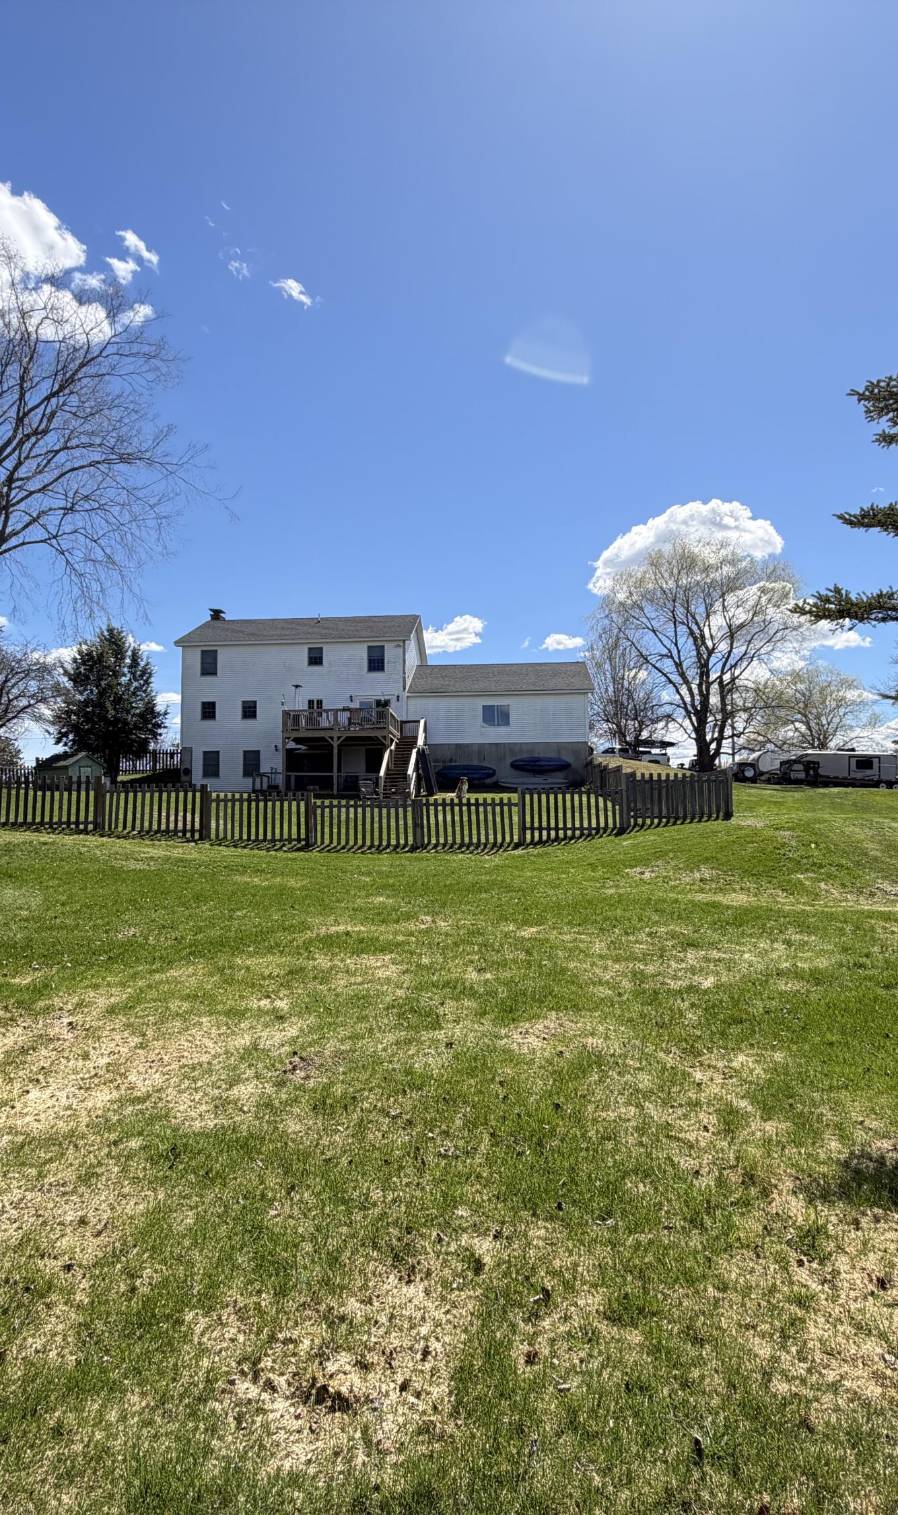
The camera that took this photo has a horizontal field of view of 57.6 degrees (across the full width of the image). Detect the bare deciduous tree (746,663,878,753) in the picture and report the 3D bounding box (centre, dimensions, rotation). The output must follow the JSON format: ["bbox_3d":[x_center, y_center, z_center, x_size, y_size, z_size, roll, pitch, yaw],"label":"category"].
[{"bbox_3d":[36.461,-3.450,82.394,13.369,12.153,13.369,0,-4,0],"label":"bare deciduous tree"}]

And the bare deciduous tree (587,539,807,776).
[{"bbox_3d":[16.679,-6.810,54.507,14.108,15.634,14.108,0,-4,0],"label":"bare deciduous tree"}]

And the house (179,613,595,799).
[{"bbox_3d":[-3.378,-3.130,48.129,22.400,10.700,12.400,-1,-4,4],"label":"house"}]

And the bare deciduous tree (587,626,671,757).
[{"bbox_3d":[15.123,-5.185,68.393,7.134,12.104,7.134,0,-4,0],"label":"bare deciduous tree"}]

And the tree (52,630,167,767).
[{"bbox_3d":[-18.472,-2.925,44.777,6.227,8.534,6.227,0,-4,0],"label":"tree"}]

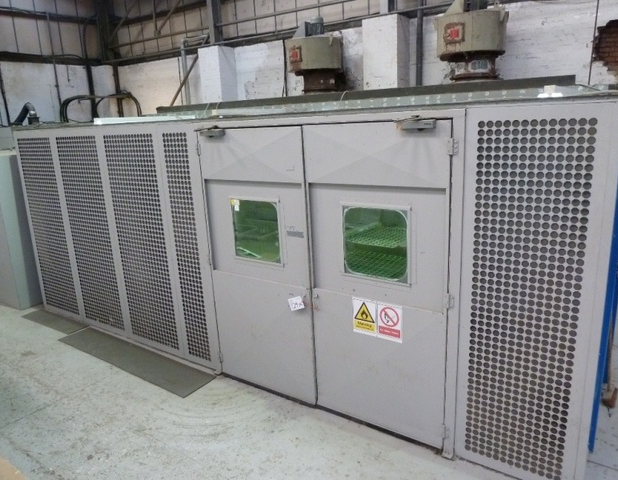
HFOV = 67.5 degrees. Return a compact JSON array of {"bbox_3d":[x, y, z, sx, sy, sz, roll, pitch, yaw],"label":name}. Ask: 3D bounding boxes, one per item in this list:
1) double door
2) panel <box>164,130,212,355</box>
[{"bbox_3d":[0.009,0.221,2.834,1.706,1.789,0.060,7,17,34],"label":"double door"},{"bbox_3d":[-0.888,0.084,3.428,0.257,1.731,0.030,7,17,34],"label":"panel"}]

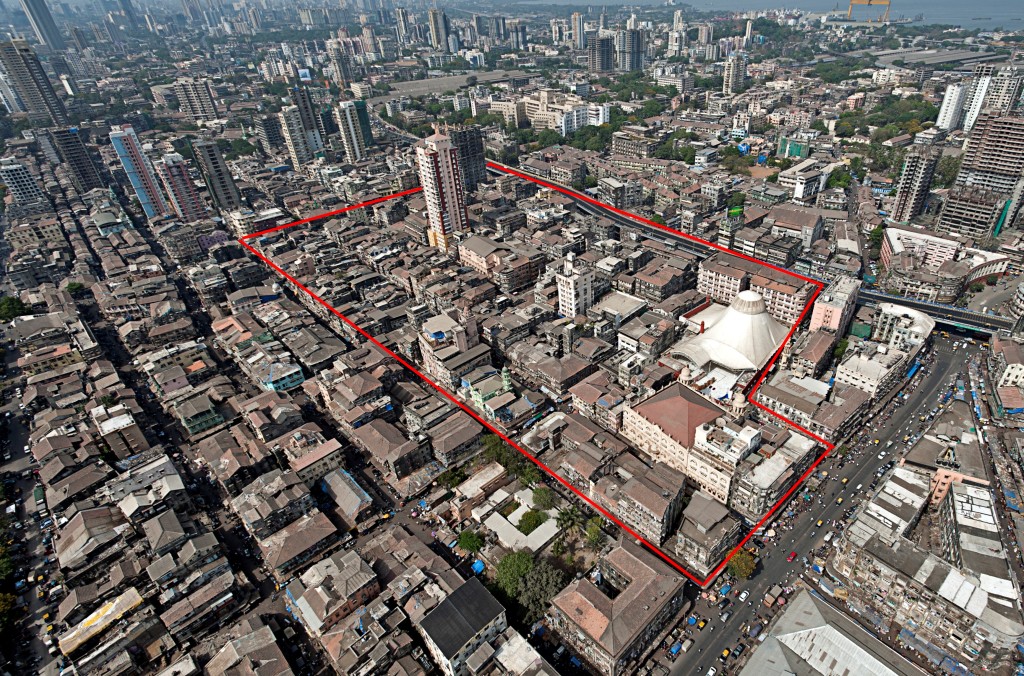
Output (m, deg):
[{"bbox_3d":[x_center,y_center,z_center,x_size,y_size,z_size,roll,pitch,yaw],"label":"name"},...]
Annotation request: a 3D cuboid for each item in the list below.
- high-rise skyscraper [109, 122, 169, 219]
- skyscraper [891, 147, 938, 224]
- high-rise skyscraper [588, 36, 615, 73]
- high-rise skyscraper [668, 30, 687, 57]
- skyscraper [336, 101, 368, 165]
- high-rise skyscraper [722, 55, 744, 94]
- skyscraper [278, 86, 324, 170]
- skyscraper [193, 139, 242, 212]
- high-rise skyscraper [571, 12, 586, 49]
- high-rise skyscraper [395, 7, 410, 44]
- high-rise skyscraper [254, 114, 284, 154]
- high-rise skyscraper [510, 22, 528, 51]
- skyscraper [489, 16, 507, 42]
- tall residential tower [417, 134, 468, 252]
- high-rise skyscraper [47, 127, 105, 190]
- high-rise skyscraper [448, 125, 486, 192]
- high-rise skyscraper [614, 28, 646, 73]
[{"bbox_3d":[-274.400,-120.700,358.000,15.000,69.000,15.000,-15,38,-17],"label":"high-rise skyscraper"},{"bbox_3d":[277.600,-103.100,332.500,18.000,50.000,12.500,-24,41,-27],"label":"skyscraper"},{"bbox_3d":[156.600,-497.100,848.300,30.000,55.000,28.000,-22,41,-25],"label":"high-rise skyscraper"},{"bbox_3d":[340.500,-604.350,992.770,19.600,46.900,23.500,-31,45,-33],"label":"high-rise skyscraper"},{"bbox_3d":[-154.300,-196.600,463.500,17.000,60.000,16.000,-19,39,-21],"label":"skyscraper"},{"bbox_3d":[308.820,-369.060,673.090,26.800,48.900,14.700,-22,40,-24],"label":"high-rise skyscraper"},{"bbox_3d":[-201.700,-199.800,462.000,26.000,65.000,32.000,-22,41,-25],"label":"skyscraper"},{"bbox_3d":[-233.280,-127.690,382.170,13.100,51.700,26.200,-28,43,-29],"label":"skyscraper"},{"bbox_3d":[160.190,-745.030,1172.600,16.900,76.500,23.100,-31,45,-33],"label":"high-rise skyscraper"},{"bbox_3d":[-285.500,-809.500,1257.000,19.000,88.000,20.000,24,44,32],"label":"high-rise skyscraper"},{"bbox_3d":[-257.560,-218.890,519.340,18.700,38.400,19.800,28,46,35],"label":"high-rise skyscraper"},{"bbox_3d":[17.670,-775.660,1240.330,30.900,58.100,26.200,-31,45,-33],"label":"high-rise skyscraper"},{"bbox_3d":[-41.050,-894.400,1401.110,36.800,64.200,29.400,-31,45,-33],"label":"skyscraper"},{"bbox_3d":[-41.780,-87.390,295.950,16.000,72.100,18.900,-28,43,-29],"label":"tall residential tower"},{"bbox_3d":[-383.870,-156.340,429.240,20.300,55.300,18.100,27,46,35],"label":"high-rise skyscraper"},{"bbox_3d":[-35.960,-139.180,382.530,24.000,52.500,13.600,-20,40,-22],"label":"high-rise skyscraper"},{"bbox_3d":[208.300,-500.300,840.400,31.000,66.000,30.000,-20,40,-23],"label":"high-rise skyscraper"}]

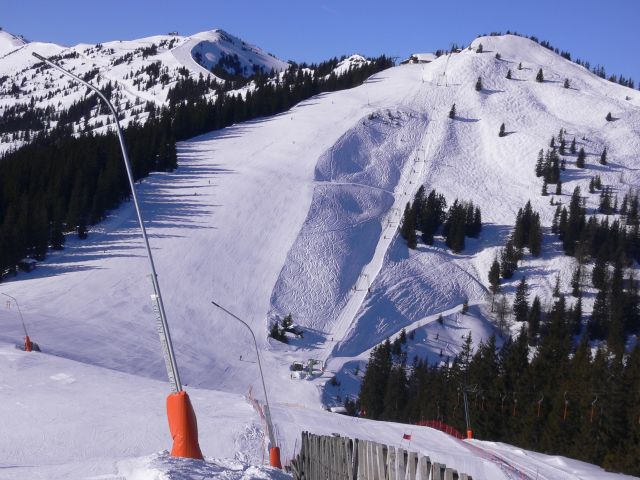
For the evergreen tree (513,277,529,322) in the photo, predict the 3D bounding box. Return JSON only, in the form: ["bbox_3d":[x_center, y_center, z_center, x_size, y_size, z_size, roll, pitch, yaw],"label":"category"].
[{"bbox_3d":[75.560,22.420,425.000,5.850,17.330,5.850,0,2,0],"label":"evergreen tree"}]

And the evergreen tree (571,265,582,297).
[{"bbox_3d":[101.210,15.980,445.000,4.590,12.630,4.590,0,2,0],"label":"evergreen tree"}]

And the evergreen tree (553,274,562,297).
[{"bbox_3d":[93.710,17.950,445.000,3.830,8.680,3.830,0,2,0],"label":"evergreen tree"}]

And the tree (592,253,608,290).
[{"bbox_3d":[111.920,12.570,450.000,6.190,15.160,6.190,0,2,0],"label":"tree"}]

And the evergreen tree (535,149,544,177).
[{"bbox_3d":[108.990,-38.480,560.000,4.820,13.900,4.820,0,2,0],"label":"evergreen tree"}]

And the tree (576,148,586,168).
[{"bbox_3d":[132.160,-41.190,570.000,4.900,10.110,4.900,0,2,0],"label":"tree"}]

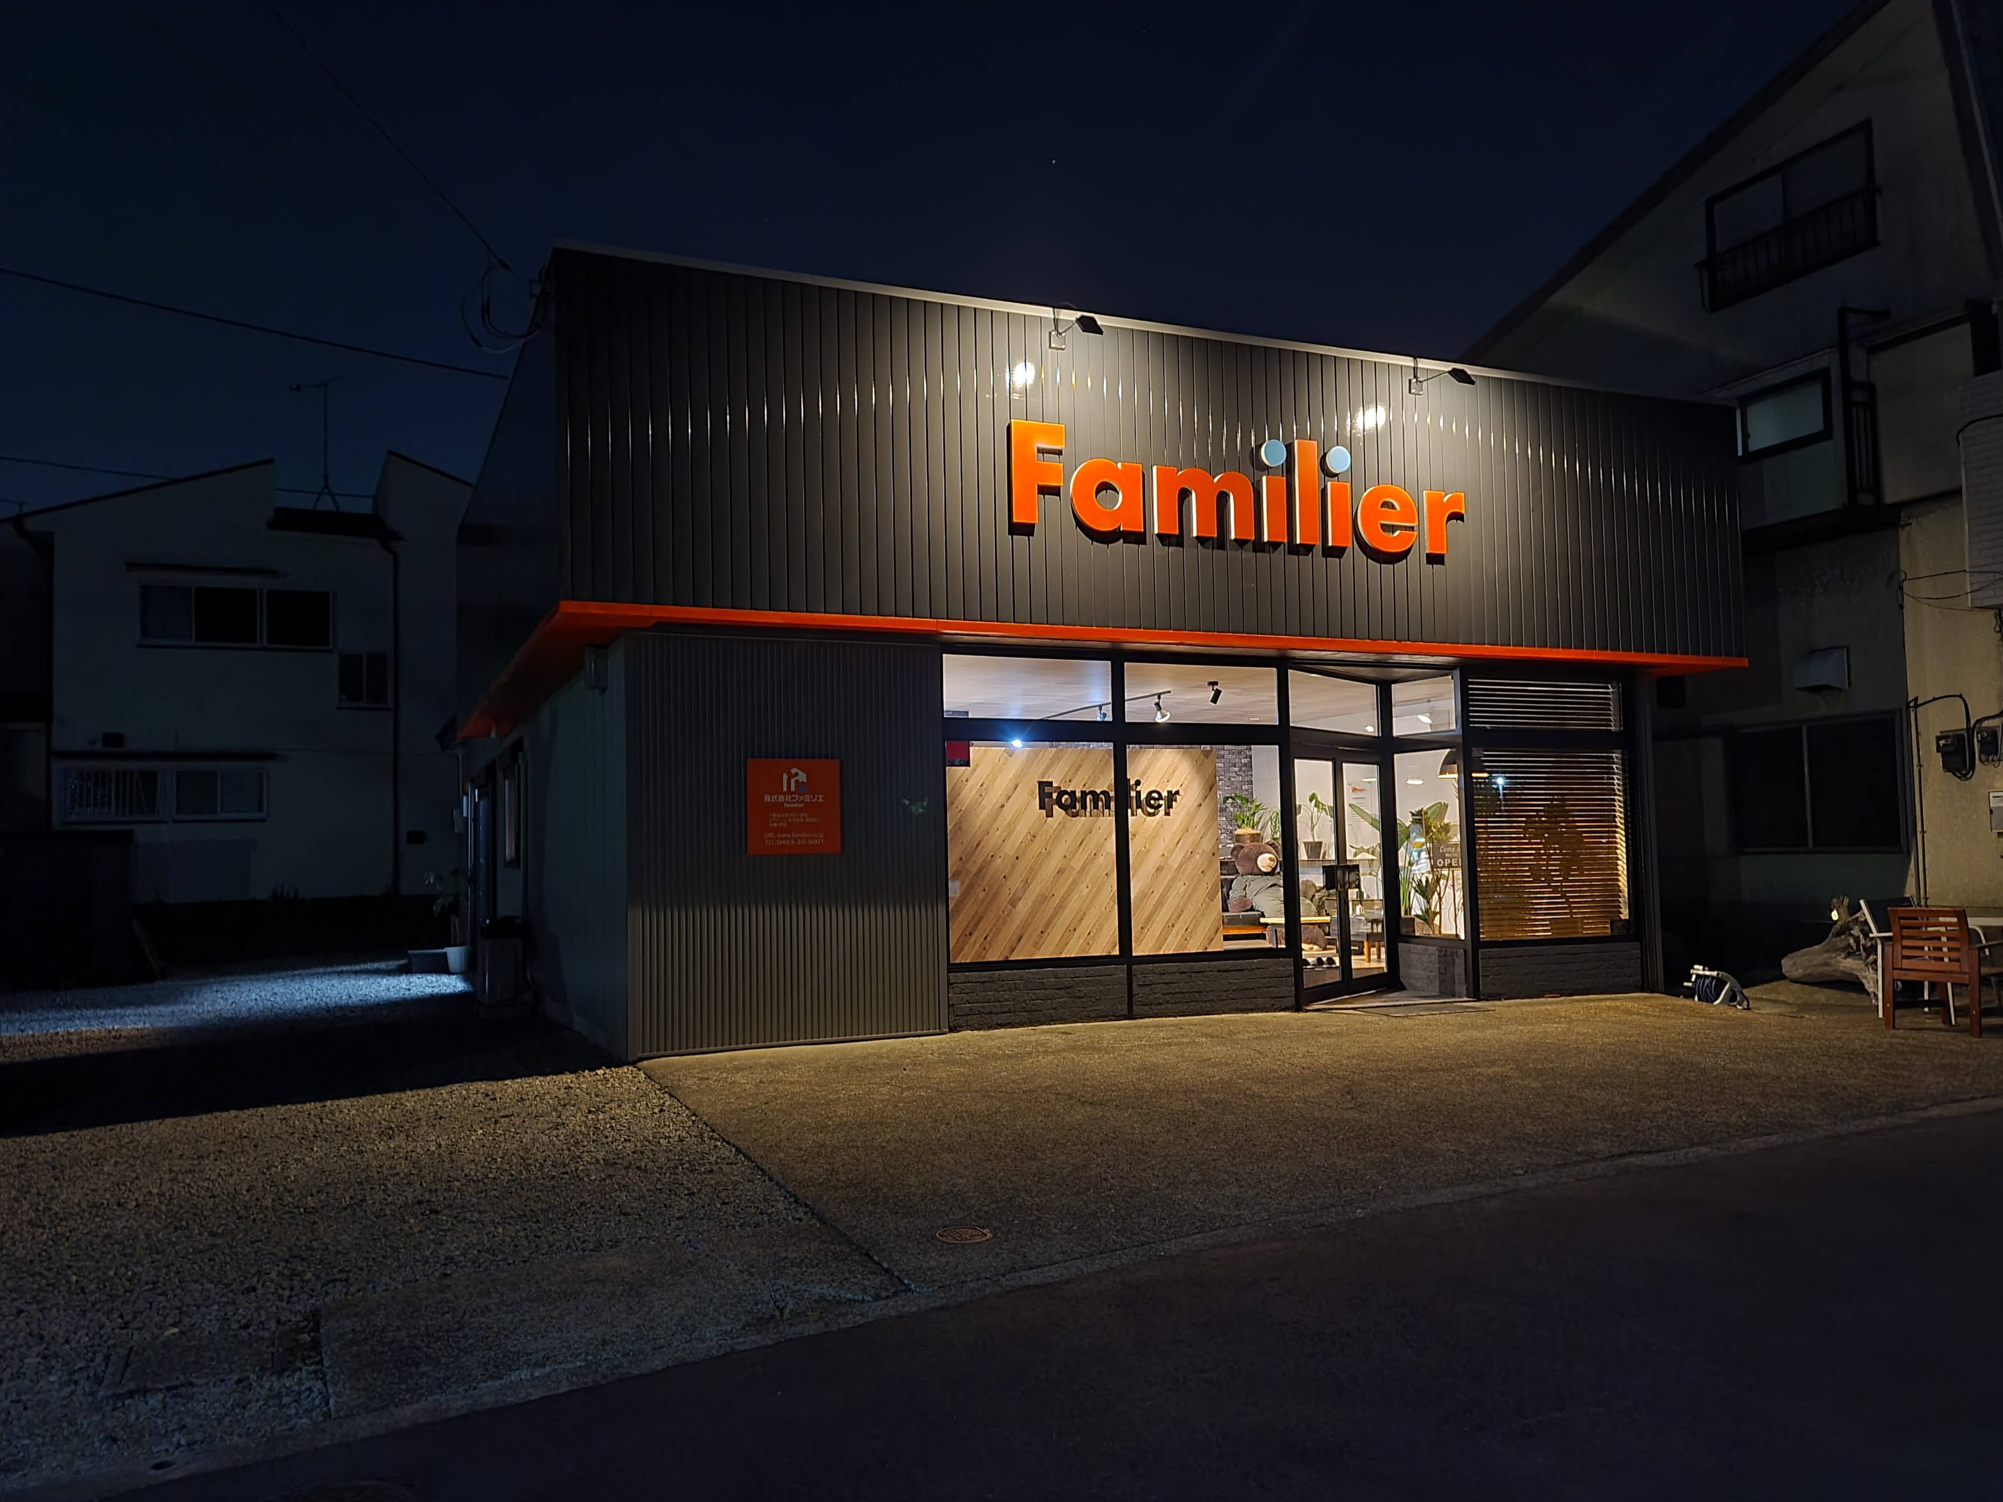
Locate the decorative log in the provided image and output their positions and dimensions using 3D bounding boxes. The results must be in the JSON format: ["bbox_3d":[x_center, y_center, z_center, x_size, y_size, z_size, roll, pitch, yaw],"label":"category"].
[{"bbox_3d":[6.637,1.586,11.500,0.920,0.780,0.680,-3,-4,30],"label":"decorative log"}]

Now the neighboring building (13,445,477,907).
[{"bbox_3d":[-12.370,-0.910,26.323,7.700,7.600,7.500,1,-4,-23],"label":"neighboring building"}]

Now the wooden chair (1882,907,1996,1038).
[{"bbox_3d":[6.153,1.397,9.299,0.630,0.810,0.620,0,-4,-22],"label":"wooden chair"}]

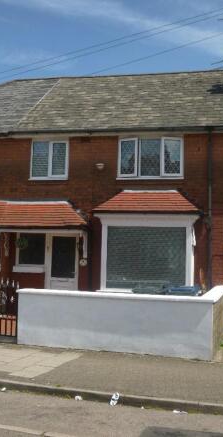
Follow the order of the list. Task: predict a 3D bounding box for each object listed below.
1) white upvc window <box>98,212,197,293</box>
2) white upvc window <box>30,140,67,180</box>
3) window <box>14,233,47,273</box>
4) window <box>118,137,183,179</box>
[{"bbox_3d":[0.844,0.810,12.472,2.178,1.783,0.400,0,-5,12],"label":"white upvc window"},{"bbox_3d":[-1.588,-1.501,13.467,1.022,1.015,0.100,0,-5,12],"label":"white upvc window"},{"bbox_3d":[-2.059,0.870,13.363,0.833,1.018,0.100,0,-5,12],"label":"window"},{"bbox_3d":[0.969,-1.488,12.927,1.623,1.049,0.120,0,-5,12],"label":"window"}]

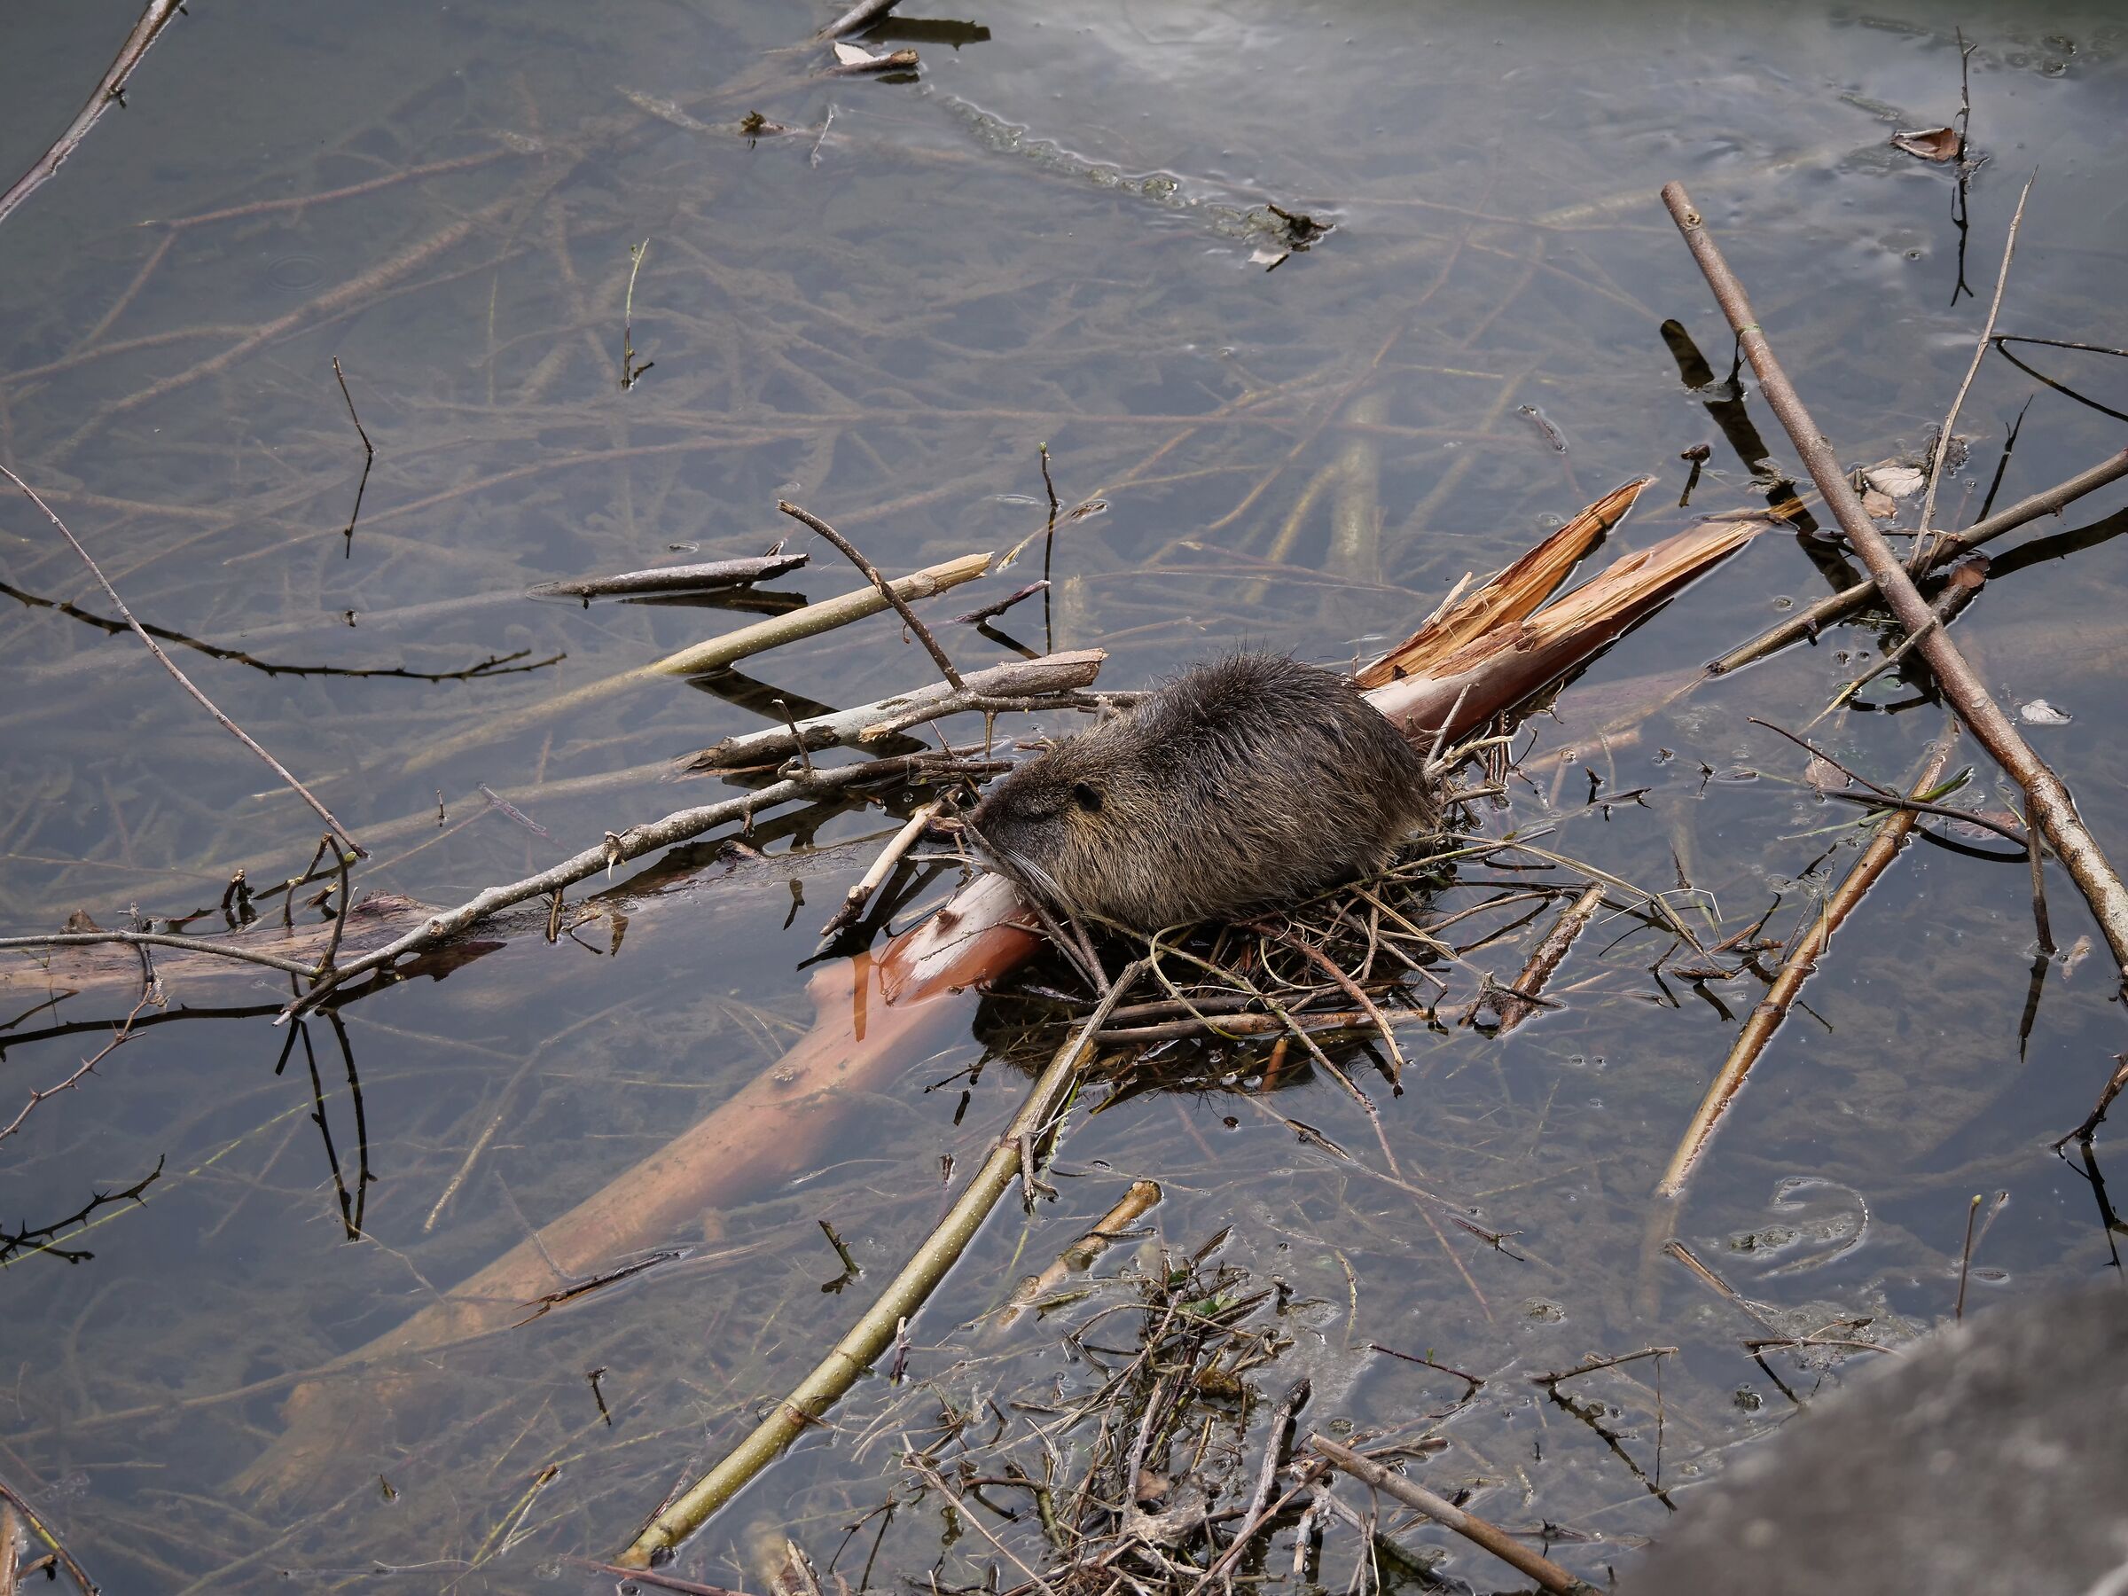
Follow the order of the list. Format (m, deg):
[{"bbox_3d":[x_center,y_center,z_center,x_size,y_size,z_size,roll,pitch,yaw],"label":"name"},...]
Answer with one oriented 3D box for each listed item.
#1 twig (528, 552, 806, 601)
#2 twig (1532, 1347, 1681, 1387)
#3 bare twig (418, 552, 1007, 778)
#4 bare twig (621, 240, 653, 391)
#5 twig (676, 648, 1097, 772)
[{"bbox_3d":[-0.351,-0.195,10.899,0.250,0.030,0.030,-6,33,3],"label":"twig"},{"bbox_3d":[0.432,0.453,9.812,0.155,0.016,0.018,-14,19,42],"label":"twig"},{"bbox_3d":[-0.322,-0.103,10.768,0.575,0.045,0.045,-24,32,10],"label":"bare twig"},{"bbox_3d":[-0.389,-0.444,11.247,0.018,0.020,0.165,8,57,-2],"label":"bare twig"},{"bbox_3d":[-0.152,-0.067,10.623,0.390,0.042,0.040,-13,32,10],"label":"twig"}]

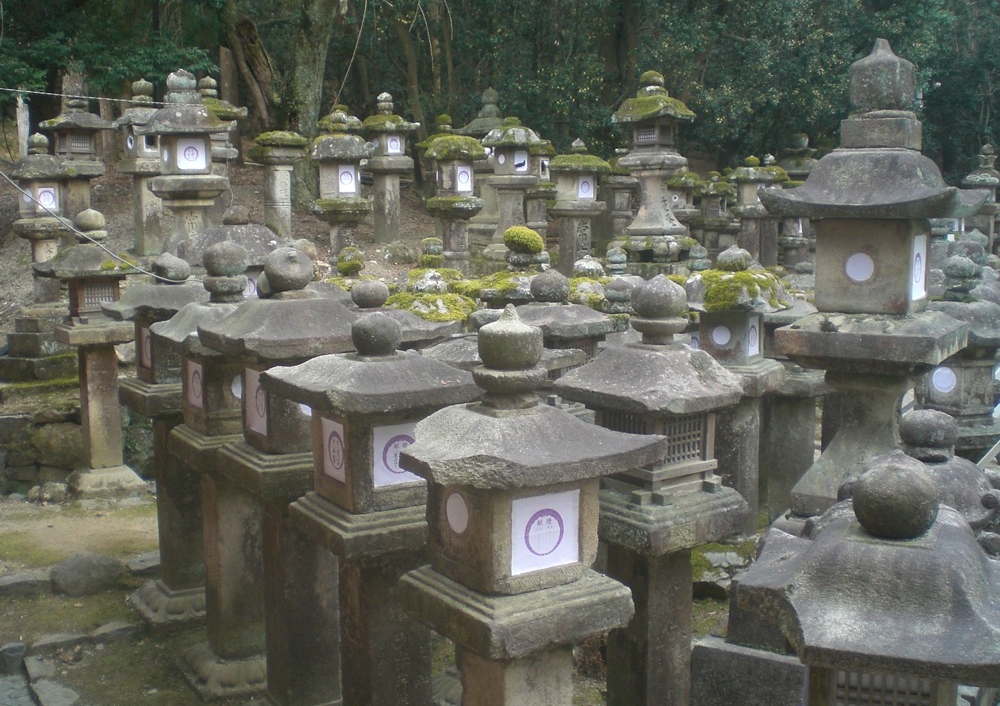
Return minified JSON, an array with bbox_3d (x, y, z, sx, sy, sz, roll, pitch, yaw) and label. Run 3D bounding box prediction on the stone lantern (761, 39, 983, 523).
[{"bbox_3d":[1.507,-0.183,4.452,0.680,2.090,0.680,6,12,32],"label":"stone lantern"}]

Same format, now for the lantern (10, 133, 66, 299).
[{"bbox_3d":[-3.657,-1.046,8.708,0.420,1.364,0.410,-5,11,-25],"label":"lantern"}]

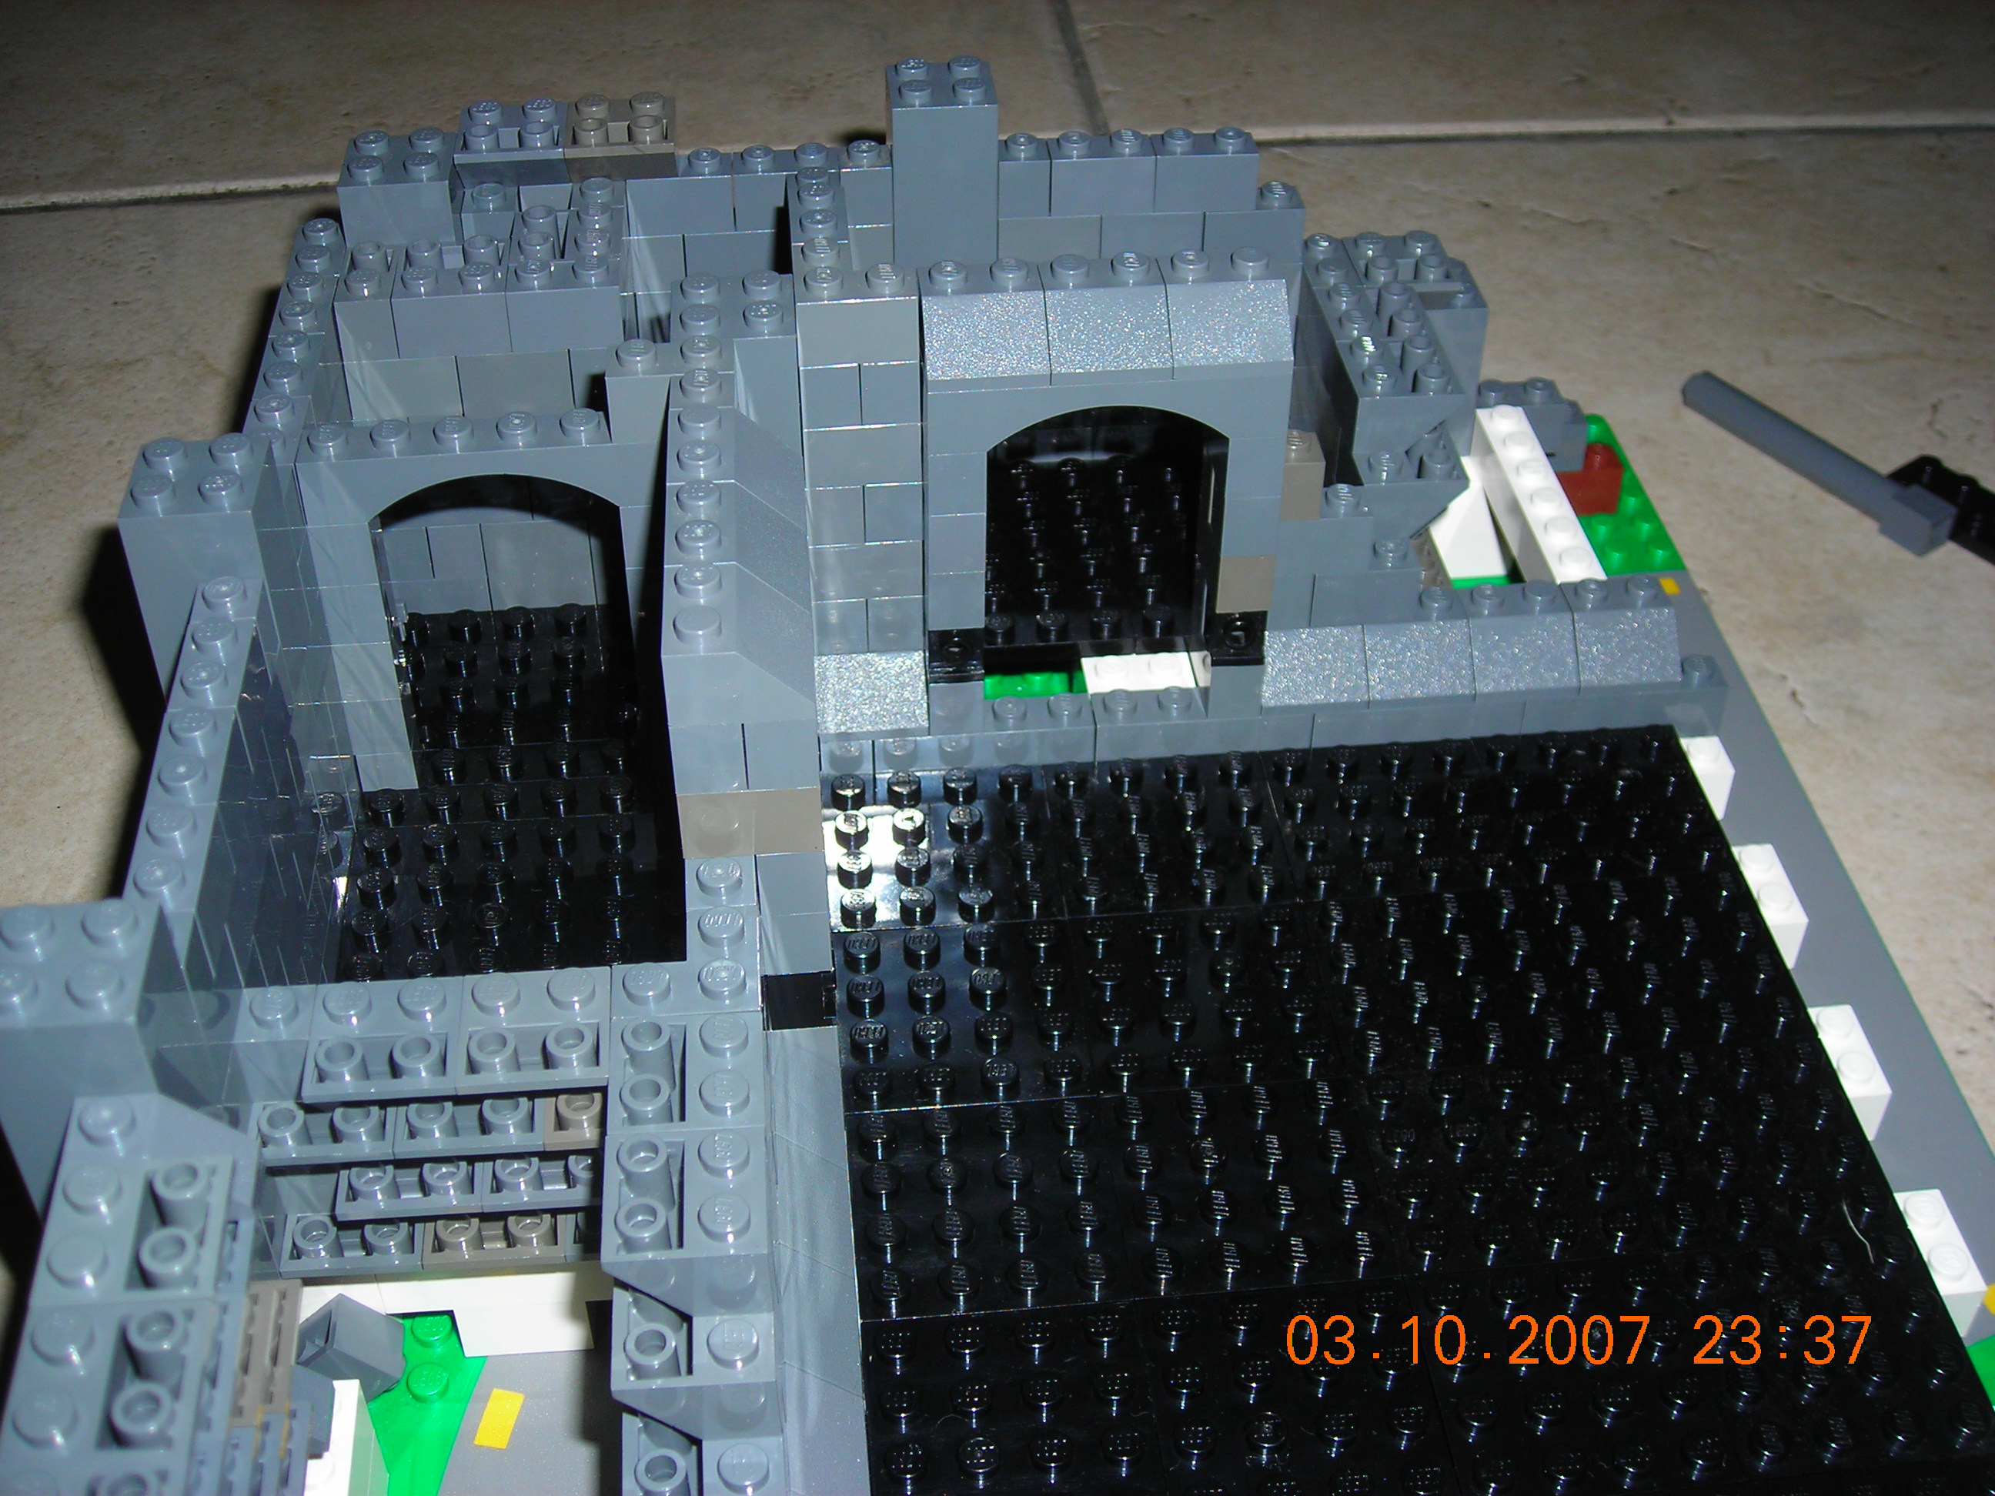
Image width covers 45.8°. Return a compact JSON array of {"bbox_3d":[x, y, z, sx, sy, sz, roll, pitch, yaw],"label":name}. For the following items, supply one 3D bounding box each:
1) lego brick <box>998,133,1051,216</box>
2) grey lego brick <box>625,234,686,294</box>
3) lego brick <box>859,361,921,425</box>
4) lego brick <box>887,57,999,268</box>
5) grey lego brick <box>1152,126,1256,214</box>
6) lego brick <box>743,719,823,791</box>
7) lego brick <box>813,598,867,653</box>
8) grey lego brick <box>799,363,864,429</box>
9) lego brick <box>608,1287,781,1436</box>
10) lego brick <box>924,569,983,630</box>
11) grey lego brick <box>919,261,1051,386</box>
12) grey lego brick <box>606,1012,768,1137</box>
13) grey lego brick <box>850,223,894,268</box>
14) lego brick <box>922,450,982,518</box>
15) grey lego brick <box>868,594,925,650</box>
[{"bbox_3d":[0.004,-0.087,0.357,0.008,0.011,0.008,-4,41,-4],"label":"lego brick"},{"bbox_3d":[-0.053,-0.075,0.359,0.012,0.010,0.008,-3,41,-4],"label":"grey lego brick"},{"bbox_3d":[-0.014,-0.049,0.314,0.008,0.010,0.008,-4,41,-4],"label":"lego brick"},{"bbox_3d":[-0.008,-0.088,0.359,0.016,0.030,0.016,-3,41,-4],"label":"lego brick"},{"bbox_3d":[0.032,-0.088,0.361,0.016,0.011,0.008,-3,40,-5],"label":"grey lego brick"},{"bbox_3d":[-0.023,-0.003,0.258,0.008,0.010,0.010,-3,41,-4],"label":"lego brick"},{"bbox_3d":[-0.023,-0.021,0.337,0.008,0.011,0.009,-4,41,-4],"label":"lego brick"},{"bbox_3d":[-0.022,-0.049,0.313,0.008,0.010,0.008,-4,41,-4],"label":"grey lego brick"},{"bbox_3d":[-0.029,0.061,0.230,0.016,0.011,0.008,-4,41,-4],"label":"lego brick"},{"bbox_3d":[-0.006,-0.024,0.326,0.008,0.011,0.009,-4,41,-4],"label":"lego brick"},{"bbox_3d":[-0.002,-0.055,0.305,0.016,0.011,0.016,-4,41,-4],"label":"grey lego brick"},{"bbox_3d":[-0.031,0.036,0.242,0.016,0.011,0.016,-3,40,-5],"label":"grey lego brick"},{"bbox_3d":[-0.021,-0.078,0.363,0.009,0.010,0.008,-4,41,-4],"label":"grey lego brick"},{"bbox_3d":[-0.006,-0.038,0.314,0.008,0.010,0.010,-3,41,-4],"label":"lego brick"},{"bbox_3d":[-0.015,-0.021,0.338,0.008,0.011,0.009,-4,41,-4],"label":"grey lego brick"}]

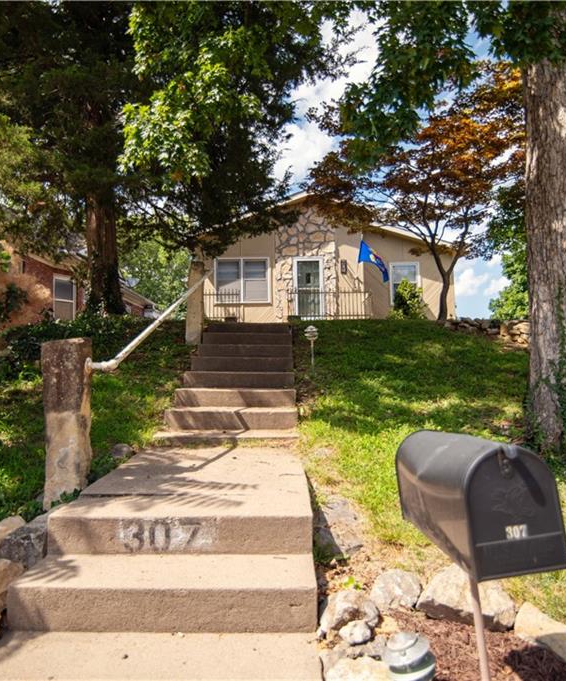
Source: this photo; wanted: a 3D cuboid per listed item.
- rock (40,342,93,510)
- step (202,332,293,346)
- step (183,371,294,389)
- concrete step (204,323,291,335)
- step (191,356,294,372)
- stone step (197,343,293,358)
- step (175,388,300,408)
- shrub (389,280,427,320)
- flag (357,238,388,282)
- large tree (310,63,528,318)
[{"bbox_3d":[-1.210,0.450,2.560,0.220,0.920,0.190,0,-2,0],"label":"rock"},{"bbox_3d":[-0.462,-0.015,6.140,1.170,0.155,0.380,0,-1,0],"label":"step"},{"bbox_3d":[-0.483,0.448,5.210,1.220,0.170,0.400,0,-2,0],"label":"step"},{"bbox_3d":[-0.472,-0.167,6.520,1.170,0.150,0.380,0,-1,0],"label":"concrete step"},{"bbox_3d":[-0.463,0.275,5.380,1.170,0.160,0.380,0,-1,0],"label":"step"},{"bbox_3d":[-0.461,0.138,5.760,1.170,0.155,0.380,0,-1,0],"label":"stone step"},{"bbox_3d":[-0.479,0.600,4.800,1.220,0.175,0.400,0,-2,0],"label":"step"},{"bbox_3d":[3.700,-1.130,13.400,1.100,1.200,1.050,0,-2,0],"label":"shrub"},{"bbox_3d":[2.790,-2.460,14.000,1.000,1.350,0.400,0,-1,0],"label":"flag"},{"bbox_3d":[2.950,-3.100,9.800,4.500,5.400,4.200,0,-2,0],"label":"large tree"}]

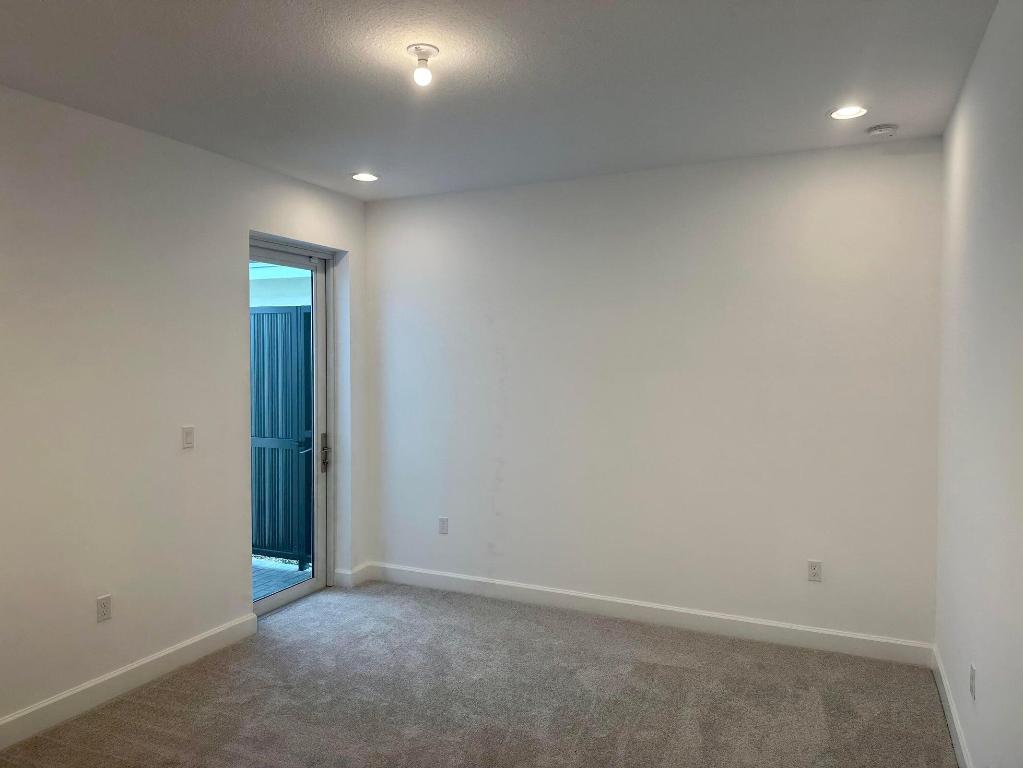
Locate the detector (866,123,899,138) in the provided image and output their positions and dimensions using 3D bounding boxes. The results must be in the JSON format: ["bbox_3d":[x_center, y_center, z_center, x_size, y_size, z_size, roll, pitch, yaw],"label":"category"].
[{"bbox_3d":[1.846,-1.244,3.528,0.143,0.042,0.143,1,2,25],"label":"detector"}]

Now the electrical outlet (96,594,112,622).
[{"bbox_3d":[-1.917,1.061,3.349,0.010,0.116,0.071,1,2,25],"label":"electrical outlet"}]

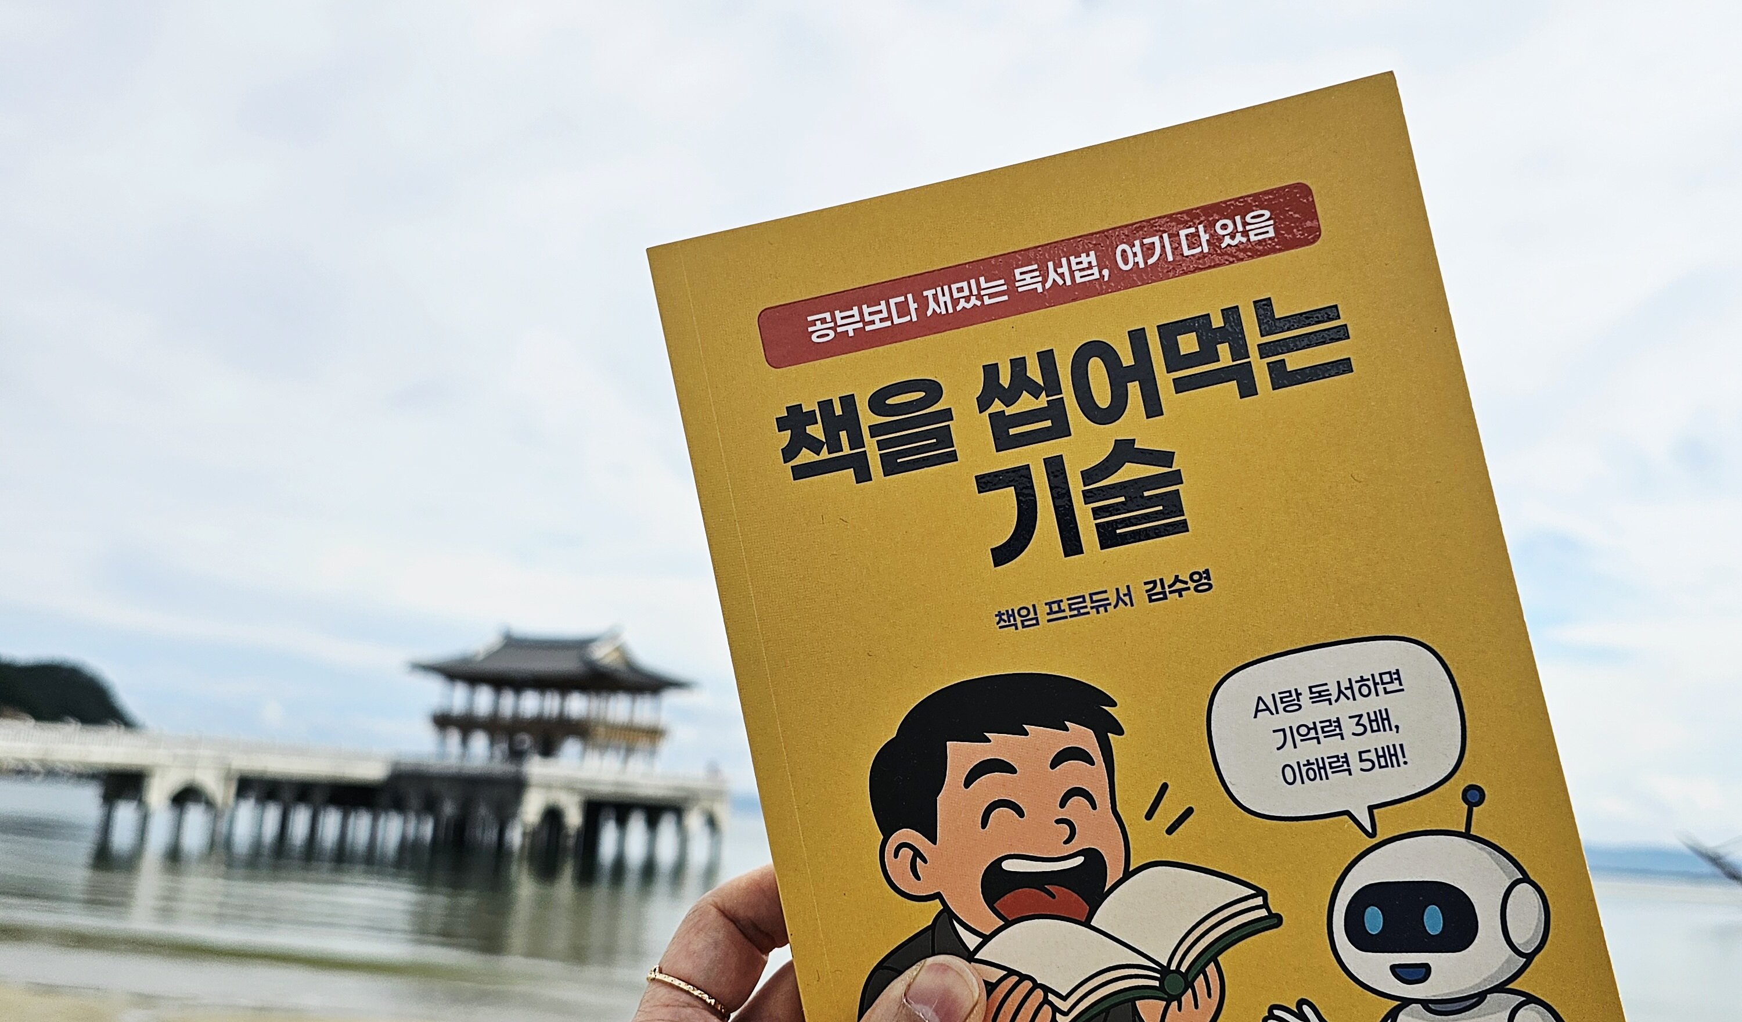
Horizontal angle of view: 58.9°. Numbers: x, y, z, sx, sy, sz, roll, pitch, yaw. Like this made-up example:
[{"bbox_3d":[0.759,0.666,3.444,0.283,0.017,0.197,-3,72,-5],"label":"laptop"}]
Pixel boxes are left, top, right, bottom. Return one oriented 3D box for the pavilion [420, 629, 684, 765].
[{"bbox_3d":[-23.632,14.041,113.864,18.083,11.021,11.181,-3,-13,32],"label":"pavilion"}]

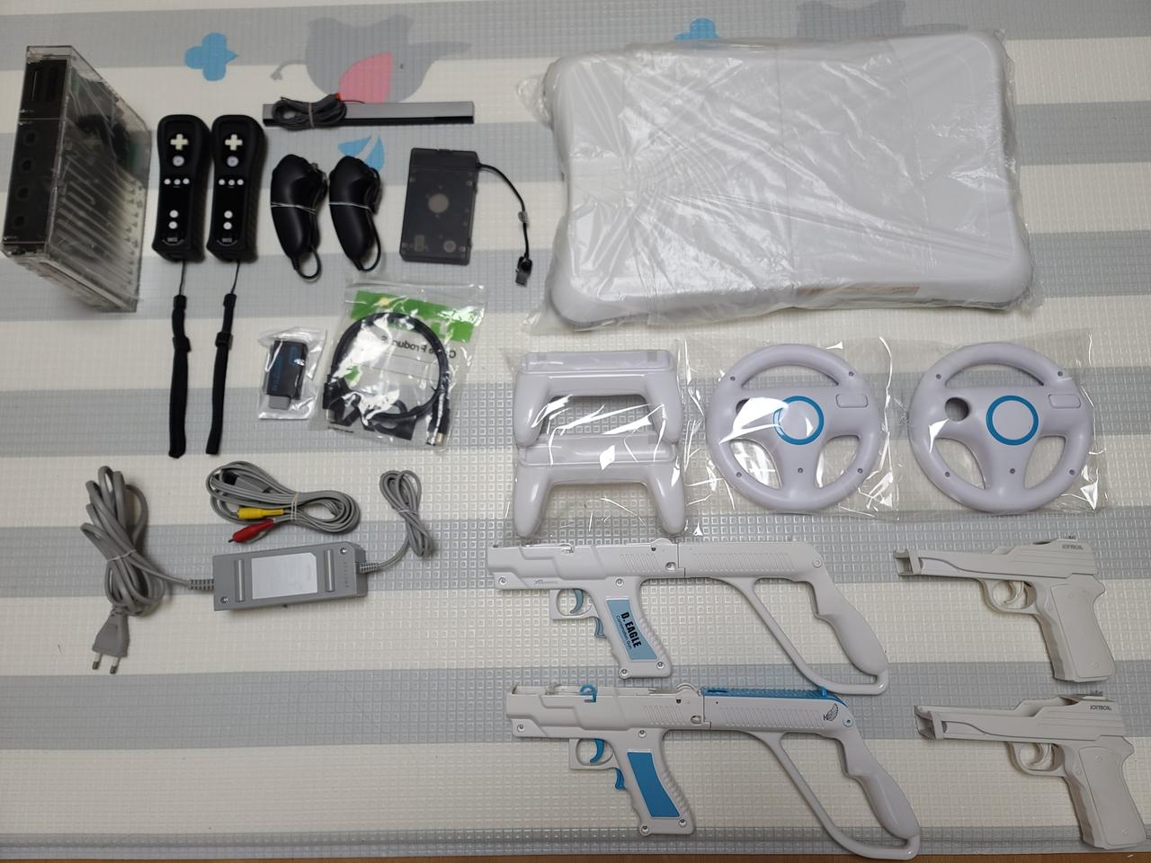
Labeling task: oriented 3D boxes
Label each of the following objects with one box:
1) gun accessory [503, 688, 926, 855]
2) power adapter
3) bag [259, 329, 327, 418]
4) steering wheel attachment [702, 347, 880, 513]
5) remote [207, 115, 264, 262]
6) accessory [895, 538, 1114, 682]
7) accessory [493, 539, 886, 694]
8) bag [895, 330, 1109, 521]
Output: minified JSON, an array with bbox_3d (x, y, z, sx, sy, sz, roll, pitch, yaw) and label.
[{"bbox_3d":[0.134,0.334,0.823,0.402,0.047,0.162,0,81,1],"label":"gun accessory"},{"bbox_3d":[-0.292,0.149,0.864,0.153,0.036,0.056,-6,81,0],"label":"power adapter"},{"bbox_3d":[-0.315,-0.064,0.907,0.073,0.018,0.103,2,81,1],"label":"bag"},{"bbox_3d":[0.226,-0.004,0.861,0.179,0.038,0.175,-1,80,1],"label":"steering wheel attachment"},{"bbox_3d":[-0.375,-0.269,0.921,0.048,0.040,0.161,-1,80,1],"label":"remote"},{"bbox_3d":[0.421,0.172,0.824,0.200,0.042,0.141,3,80,2],"label":"accessory"},{"bbox_3d":[0.114,0.188,0.846,0.400,0.047,0.157,-1,81,1],"label":"accessory"},{"bbox_3d":[0.436,-0.010,0.857,0.225,0.038,0.196,-1,80,1],"label":"bag"}]

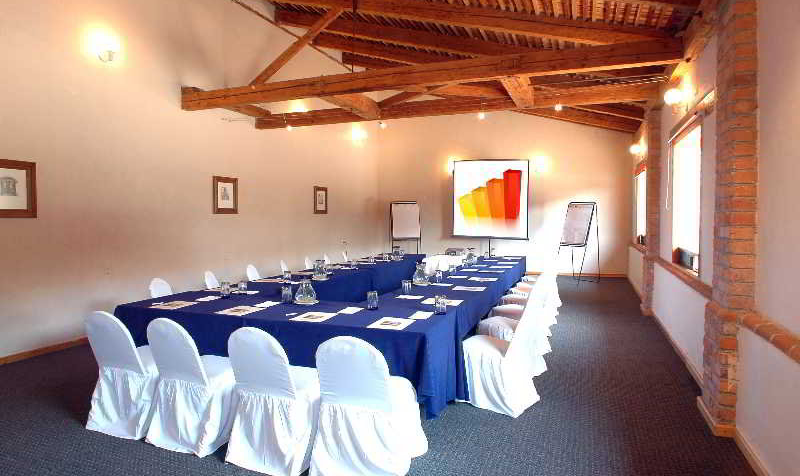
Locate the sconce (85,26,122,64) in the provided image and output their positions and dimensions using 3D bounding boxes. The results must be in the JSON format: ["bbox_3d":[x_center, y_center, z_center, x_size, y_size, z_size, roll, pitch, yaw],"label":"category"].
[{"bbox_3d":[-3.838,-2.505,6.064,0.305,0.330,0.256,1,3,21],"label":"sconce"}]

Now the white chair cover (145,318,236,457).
[{"bbox_3d":[-1.506,1.019,3.567,0.569,0.927,0.610,1,3,21],"label":"white chair cover"}]

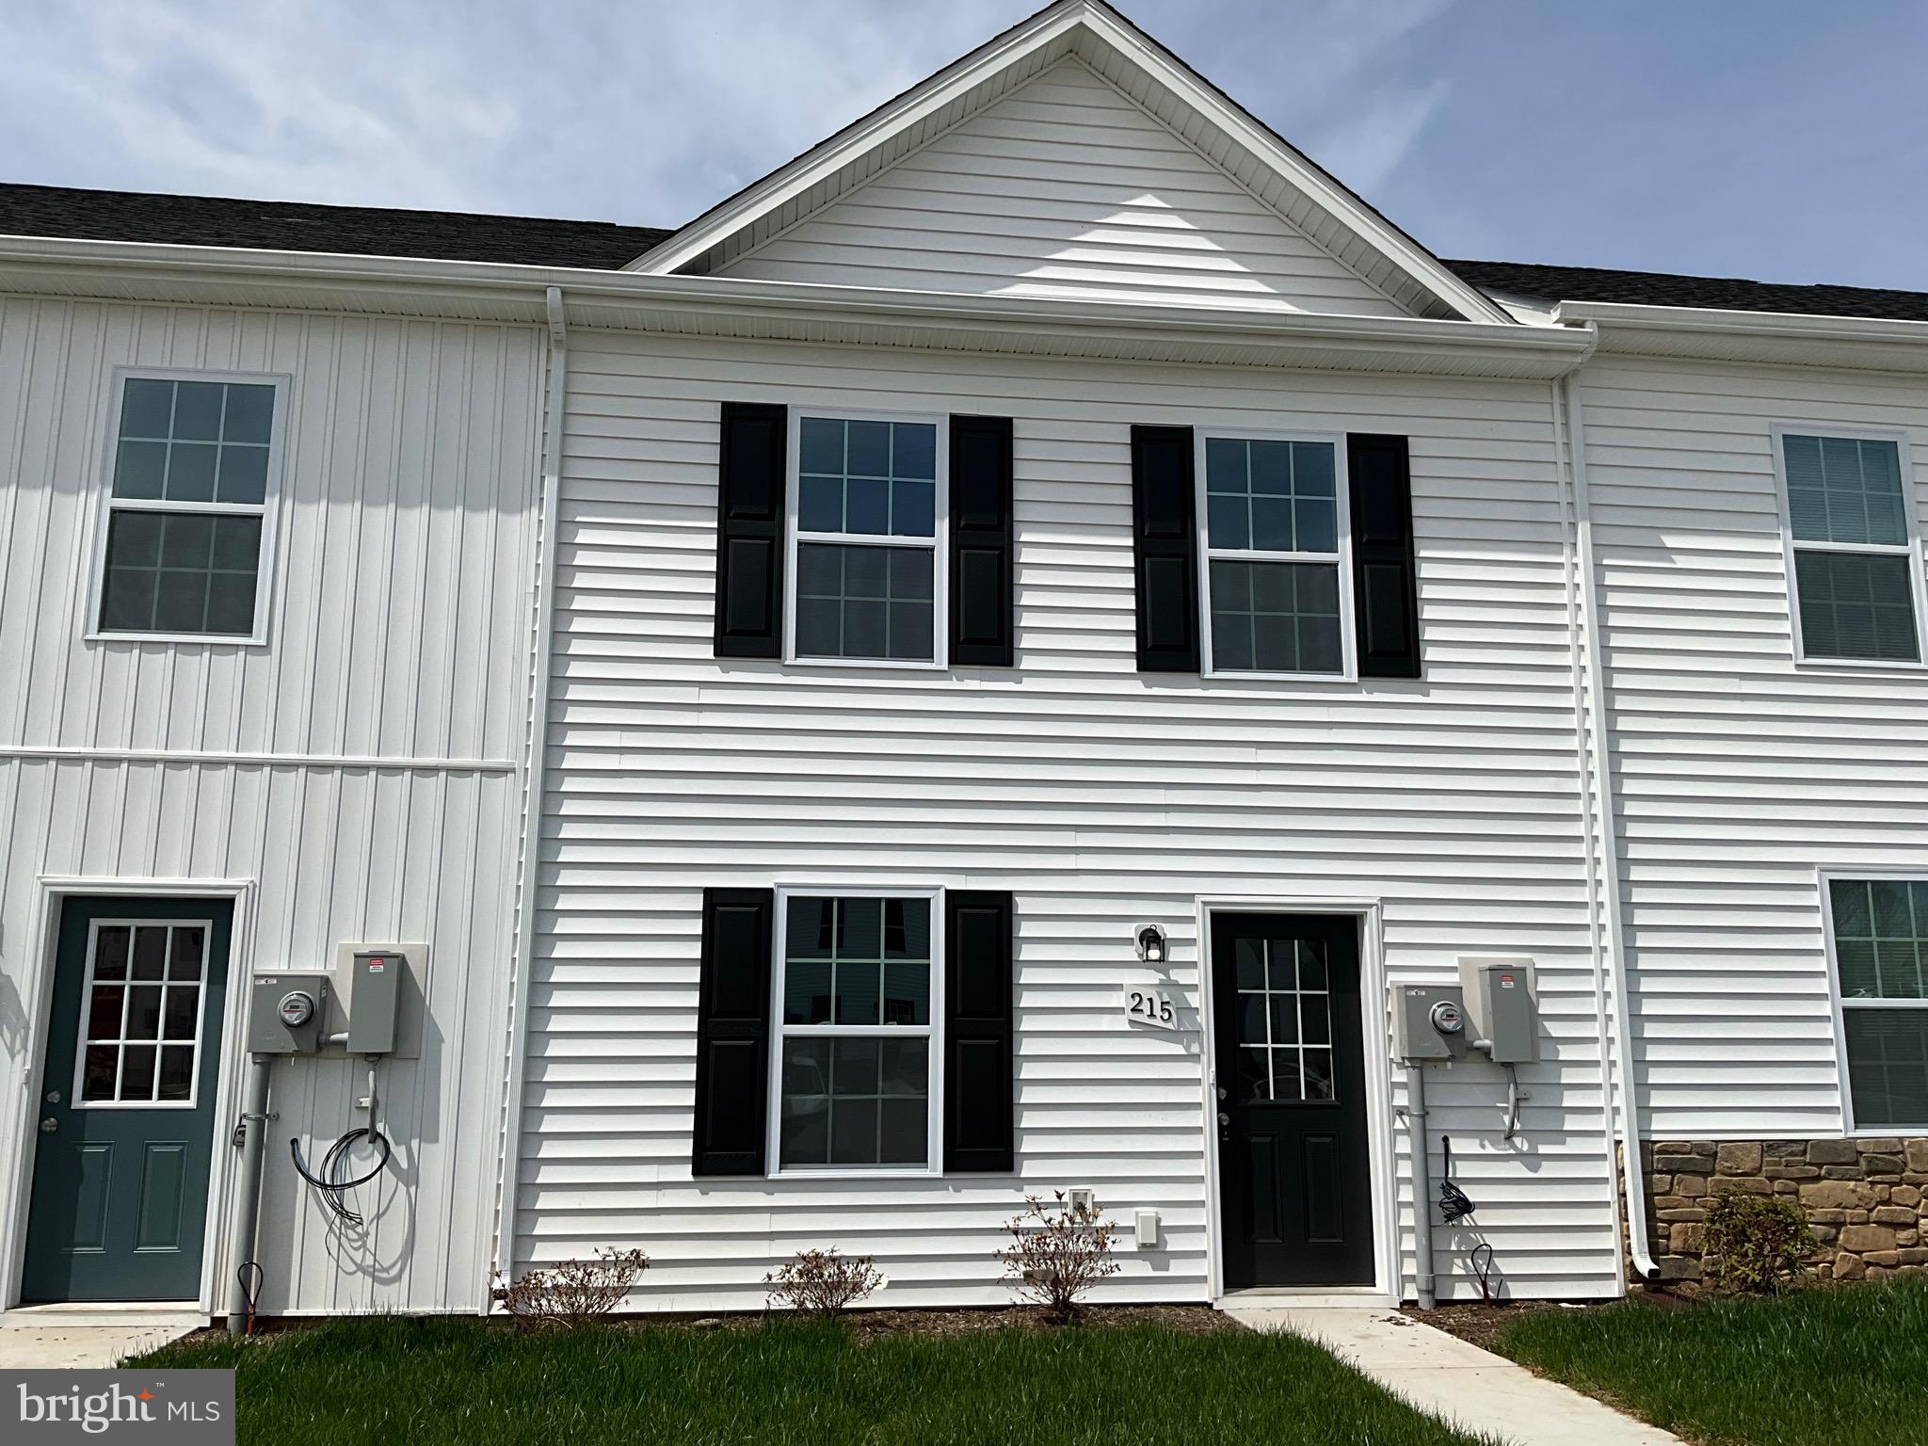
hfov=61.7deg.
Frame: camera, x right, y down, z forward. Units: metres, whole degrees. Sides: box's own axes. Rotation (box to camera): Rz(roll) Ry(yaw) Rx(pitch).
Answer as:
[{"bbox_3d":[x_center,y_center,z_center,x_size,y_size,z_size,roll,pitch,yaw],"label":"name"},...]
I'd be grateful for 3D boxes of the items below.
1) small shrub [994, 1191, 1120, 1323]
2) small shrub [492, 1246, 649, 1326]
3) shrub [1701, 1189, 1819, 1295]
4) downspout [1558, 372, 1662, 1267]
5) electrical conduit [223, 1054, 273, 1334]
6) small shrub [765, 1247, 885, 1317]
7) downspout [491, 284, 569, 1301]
[{"bbox_3d":[0.469,2.674,8.098,0.600,0.622,0.560,2,-12,-7],"label":"small shrub"},{"bbox_3d":[-1.906,2.731,7.822,0.710,0.368,0.580,2,-12,-7],"label":"small shrub"},{"bbox_3d":[4.222,2.748,8.572,0.580,0.550,0.550,2,-12,-7],"label":"shrub"},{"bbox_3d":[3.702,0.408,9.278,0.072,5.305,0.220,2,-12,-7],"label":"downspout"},{"bbox_3d":[-3.556,2.337,8.051,0.100,1.334,0.100,2,-12,-7],"label":"electrical conduit"},{"bbox_3d":[-0.687,2.775,7.980,0.570,0.341,0.500,2,-12,-7],"label":"small shrub"},{"bbox_3d":[-2.292,0.233,8.523,0.070,5.338,0.365,2,-12,-7],"label":"downspout"}]

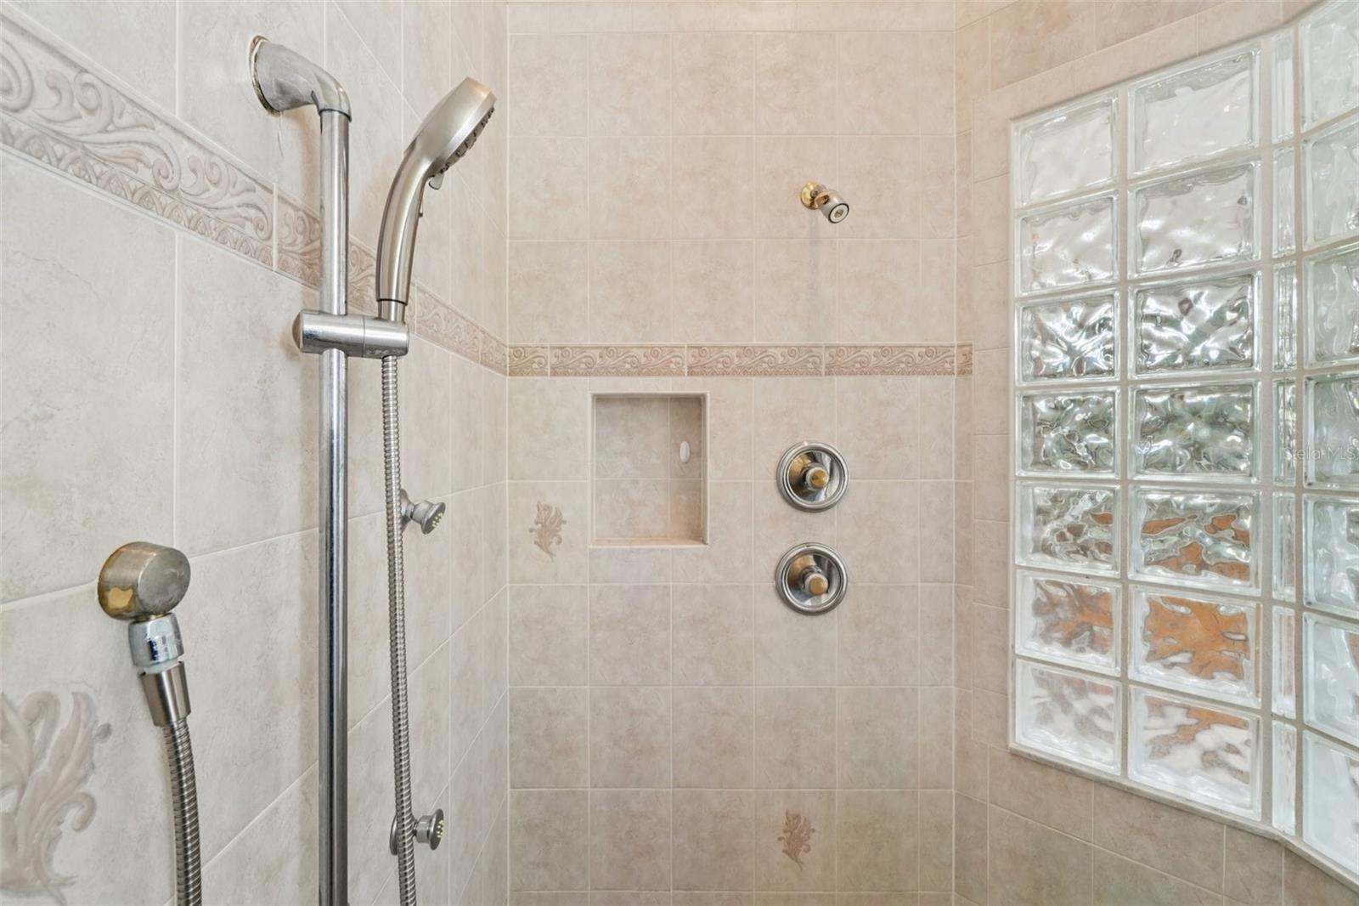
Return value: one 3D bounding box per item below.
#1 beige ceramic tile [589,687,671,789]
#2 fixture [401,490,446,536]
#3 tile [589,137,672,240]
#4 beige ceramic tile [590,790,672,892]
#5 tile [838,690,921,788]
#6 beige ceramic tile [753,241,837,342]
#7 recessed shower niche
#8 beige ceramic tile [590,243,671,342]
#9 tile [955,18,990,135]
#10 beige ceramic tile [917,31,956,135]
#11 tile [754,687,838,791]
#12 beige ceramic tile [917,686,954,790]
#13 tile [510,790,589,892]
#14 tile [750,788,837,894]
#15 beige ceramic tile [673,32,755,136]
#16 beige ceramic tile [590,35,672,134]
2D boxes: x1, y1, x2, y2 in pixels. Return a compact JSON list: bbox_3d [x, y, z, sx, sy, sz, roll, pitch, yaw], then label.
[{"bbox_3d":[-0.119,0.702,1.399,0.200,0.250,0.010,0,0,0],"label":"beige ceramic tile"},{"bbox_3d":[-0.365,0.083,0.805,0.063,0.064,0.060,0,0,-2],"label":"fixture"},{"bbox_3d":[-0.120,-0.646,1.390,0.200,0.250,0.009,0,0,0],"label":"tile"},{"bbox_3d":[-0.119,0.956,1.400,0.200,0.250,0.010,0,0,0],"label":"beige ceramic tile"},{"bbox_3d":[0.486,0.697,1.387,0.200,0.249,0.010,0,0,0],"label":"tile"},{"bbox_3d":[0.284,-0.393,1.387,0.200,0.248,0.010,0,0,0],"label":"beige ceramic tile"},{"bbox_3d":[-0.074,0.041,1.438,0.283,0.372,0.100,0,0,0],"label":"recessed shower niche"},{"bbox_3d":[-0.120,-0.394,1.391,0.201,0.249,0.010,0,1,0],"label":"beige ceramic tile"},{"bbox_3d":[0.705,-0.897,1.355,0.071,0.249,0.010,1,1,42],"label":"tile"},{"bbox_3d":[0.633,-0.901,1.388,0.082,0.250,0.010,0,0,0],"label":"beige ceramic tile"},{"bbox_3d":[0.284,0.697,1.387,0.200,0.249,0.010,0,0,0],"label":"tile"},{"bbox_3d":[0.630,0.697,1.387,0.083,0.249,0.010,0,0,0],"label":"beige ceramic tile"},{"bbox_3d":[-0.318,0.947,1.387,0.193,0.248,0.010,0,0,0],"label":"tile"},{"bbox_3d":[0.284,0.947,1.387,0.200,0.248,0.010,0,0,0],"label":"tile"},{"bbox_3d":[0.083,-0.899,1.388,0.200,0.250,0.009,0,0,0],"label":"beige ceramic tile"},{"bbox_3d":[-0.120,-0.898,1.384,0.201,0.248,0.010,0,1,0],"label":"beige ceramic tile"}]

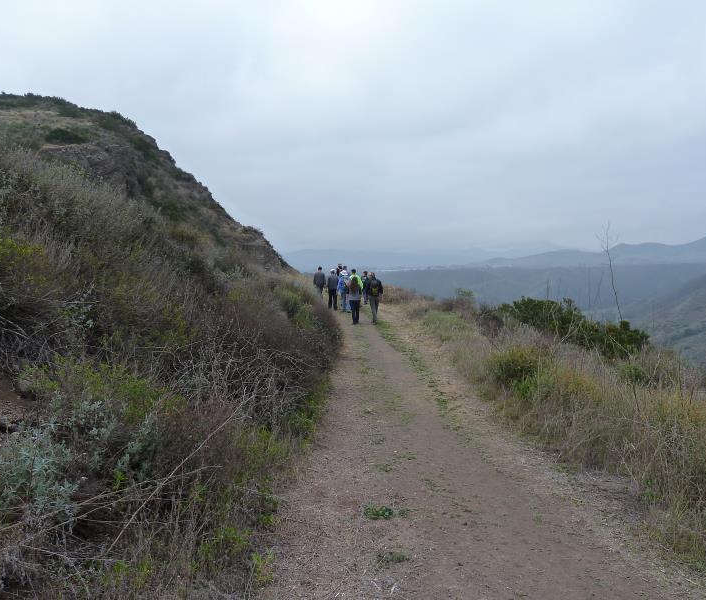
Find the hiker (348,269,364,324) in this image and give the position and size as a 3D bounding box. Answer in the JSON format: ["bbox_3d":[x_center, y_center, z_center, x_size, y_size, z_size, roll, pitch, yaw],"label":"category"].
[{"bbox_3d":[0.077,-0.092,17.800,0.520,1.700,0.420,0,3,0],"label":"hiker"}]

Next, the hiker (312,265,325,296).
[{"bbox_3d":[-1.325,-0.450,23.200,0.520,1.750,0.420,0,3,-3],"label":"hiker"}]

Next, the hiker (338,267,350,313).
[{"bbox_3d":[-0.324,-0.400,22.000,0.520,1.760,0.450,0,3,-2],"label":"hiker"}]

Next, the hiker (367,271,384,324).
[{"bbox_3d":[0.717,-0.048,18.400,0.530,1.680,0.480,0,3,-2],"label":"hiker"}]

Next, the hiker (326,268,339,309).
[{"bbox_3d":[-0.798,-0.401,23.400,0.480,1.680,0.400,0,3,-2],"label":"hiker"}]

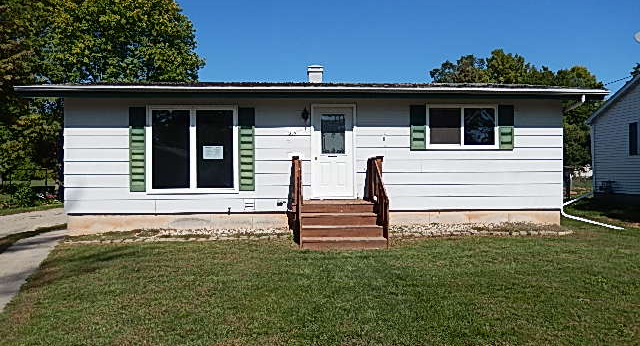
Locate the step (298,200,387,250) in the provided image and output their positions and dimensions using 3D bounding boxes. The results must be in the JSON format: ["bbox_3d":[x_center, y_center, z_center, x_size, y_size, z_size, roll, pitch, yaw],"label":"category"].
[{"bbox_3d":[0.375,0.970,9.250,1.550,0.770,1.950,0,0,-3],"label":"step"}]

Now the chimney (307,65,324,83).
[{"bbox_3d":[-0.130,-2.820,13.600,0.460,0.640,0.460,0,0,-3],"label":"chimney"}]

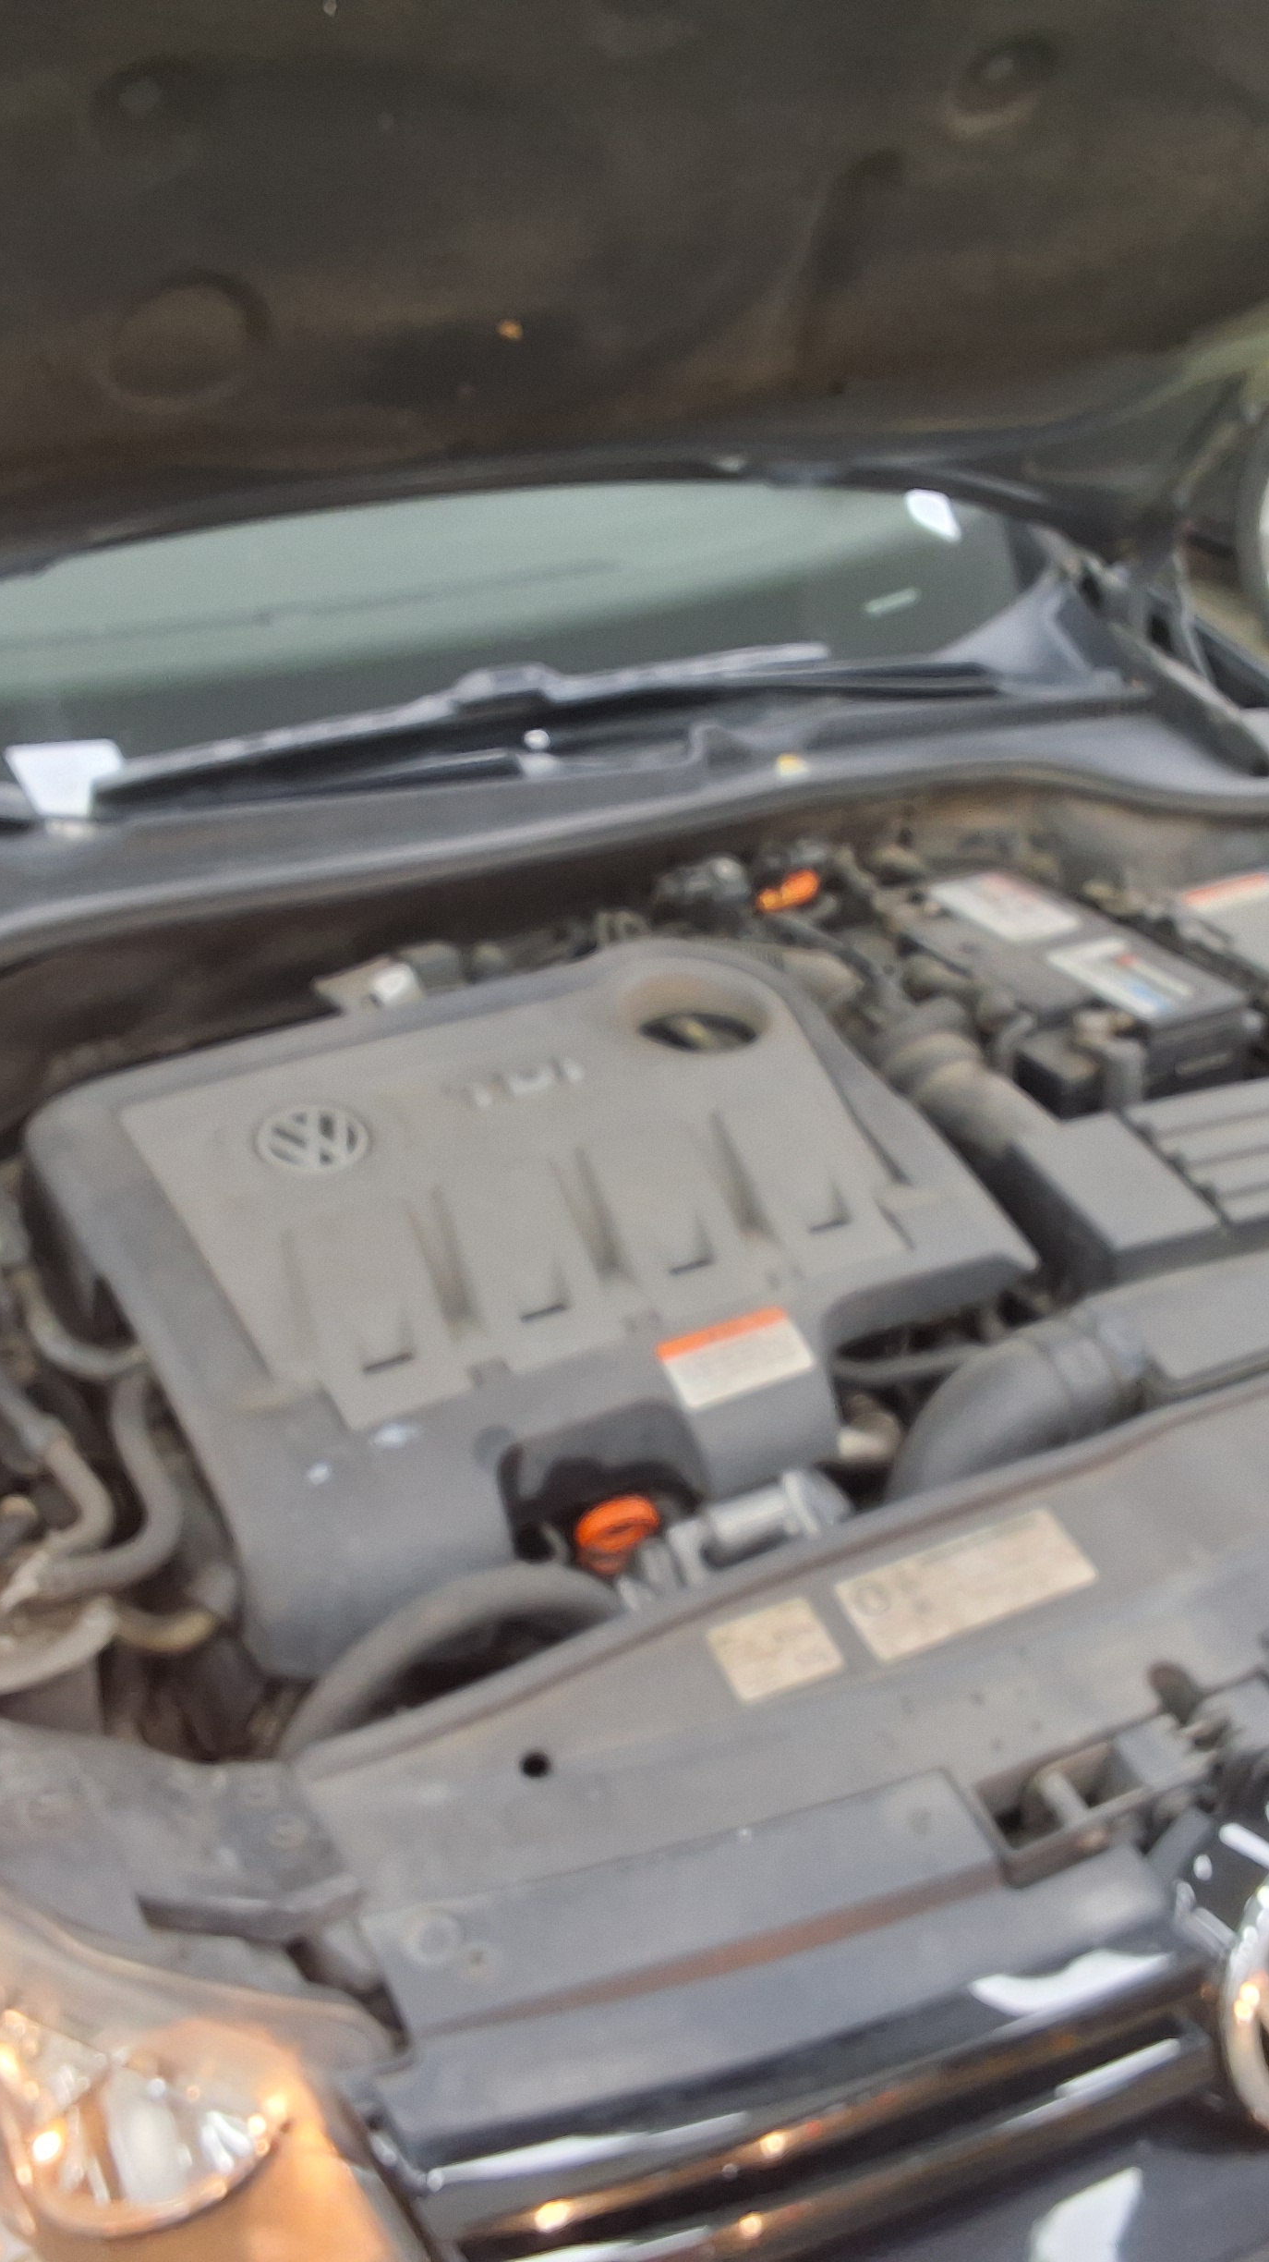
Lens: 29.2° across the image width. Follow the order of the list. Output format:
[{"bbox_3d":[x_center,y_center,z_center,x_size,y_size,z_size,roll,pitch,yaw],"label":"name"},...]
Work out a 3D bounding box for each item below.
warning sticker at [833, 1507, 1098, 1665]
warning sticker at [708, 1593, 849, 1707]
[{"bbox_3d":[0.168,0.228,1.230,0.128,0.004,0.049,-15,45,-24],"label":"warning sticker"},{"bbox_3d":[0.069,0.253,1.187,0.055,0.004,0.043,-15,45,-24],"label":"warning sticker"}]

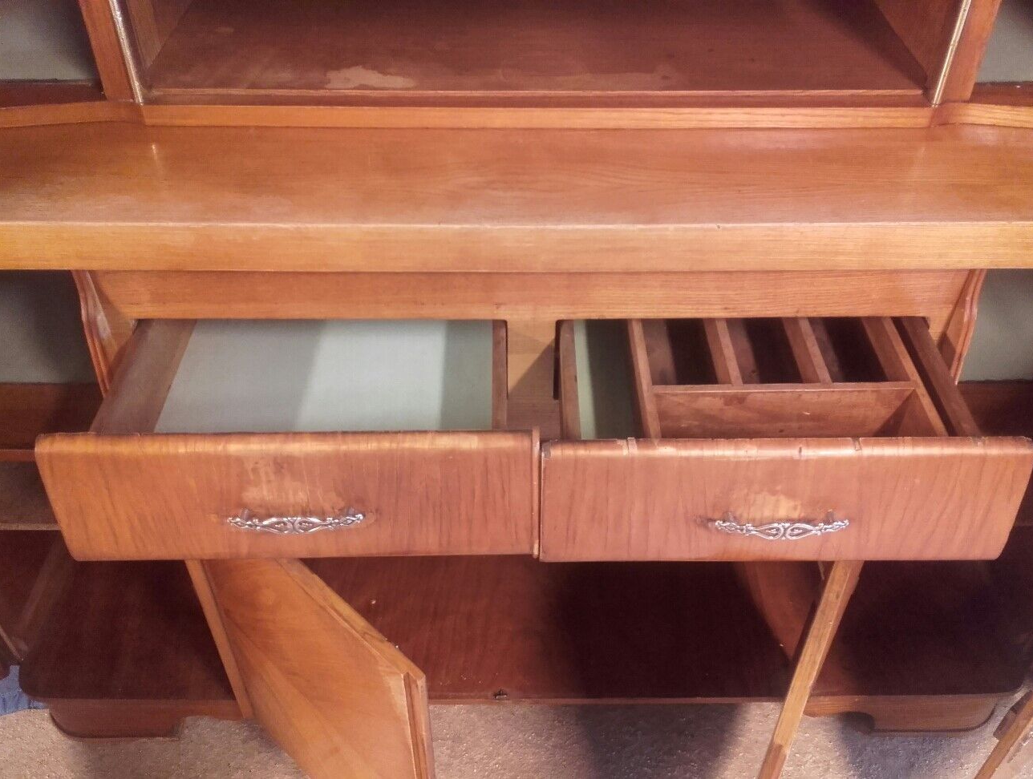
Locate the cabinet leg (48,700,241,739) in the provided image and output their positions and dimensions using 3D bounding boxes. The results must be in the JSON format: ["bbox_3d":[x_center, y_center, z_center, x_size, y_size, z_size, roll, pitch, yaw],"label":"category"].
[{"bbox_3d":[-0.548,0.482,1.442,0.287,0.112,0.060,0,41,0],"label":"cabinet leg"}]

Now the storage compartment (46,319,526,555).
[{"bbox_3d":[-0.199,-0.024,0.983,0.433,0.118,0.430,0,41,0],"label":"storage compartment"}]

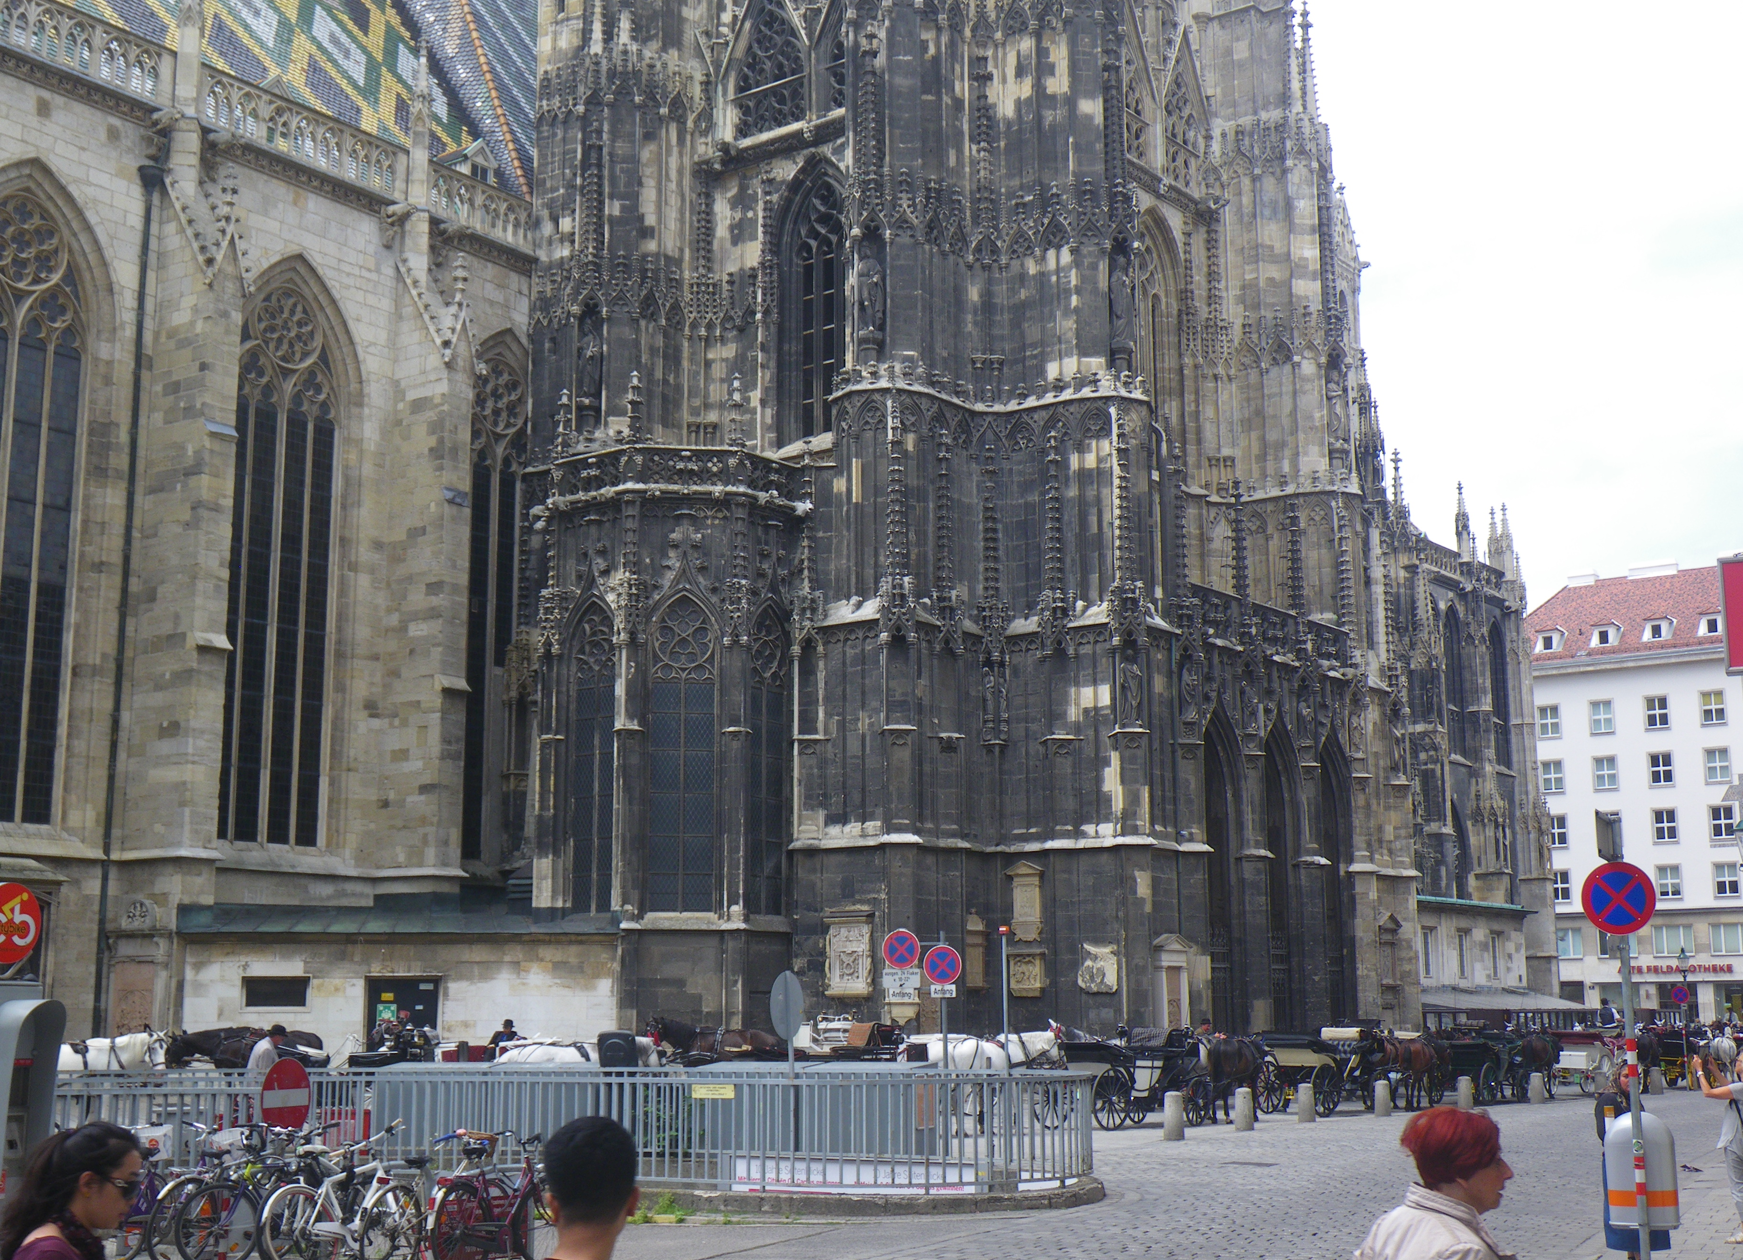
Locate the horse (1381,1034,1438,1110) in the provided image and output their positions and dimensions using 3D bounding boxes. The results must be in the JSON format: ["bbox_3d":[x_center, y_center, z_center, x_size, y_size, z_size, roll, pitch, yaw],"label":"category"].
[{"bbox_3d":[12.130,9.765,46.790,0.620,1.660,2.250,-7,-13,32],"label":"horse"}]

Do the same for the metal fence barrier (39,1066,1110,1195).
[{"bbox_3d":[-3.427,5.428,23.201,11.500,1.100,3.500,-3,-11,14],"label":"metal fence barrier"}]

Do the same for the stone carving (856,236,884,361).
[{"bbox_3d":[-0.033,-8.038,51.265,0.650,2.950,0.600,-2,-11,10],"label":"stone carving"}]

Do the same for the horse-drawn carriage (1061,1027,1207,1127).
[{"bbox_3d":[4.539,8.316,39.438,1.580,1.870,3.450,-10,-14,42],"label":"horse-drawn carriage"}]

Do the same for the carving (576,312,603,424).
[{"bbox_3d":[-7.528,-7.037,56.477,0.650,2.950,0.600,-3,-11,12],"label":"carving"}]

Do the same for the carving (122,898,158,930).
[{"bbox_3d":[-16.050,6.252,46.459,1.050,0.680,0.250,-8,-13,36],"label":"carving"}]

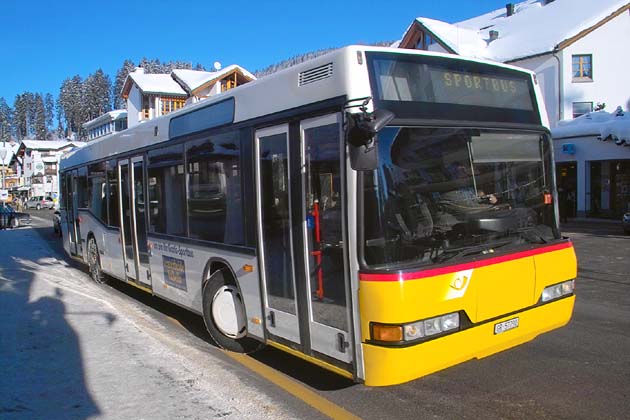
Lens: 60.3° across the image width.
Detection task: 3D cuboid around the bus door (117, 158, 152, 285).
[{"bbox_3d":[-2.711,0.152,8.203,0.090,1.867,1.264,-5,3,-35],"label":"bus door"}]

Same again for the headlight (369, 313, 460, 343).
[{"bbox_3d":[0.732,0.830,3.867,0.670,0.145,0.210,-4,3,-35],"label":"headlight"}]

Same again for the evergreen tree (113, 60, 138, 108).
[{"bbox_3d":[-54.000,-34.429,155.000,7.714,17.714,7.714,-1,1,0],"label":"evergreen tree"}]

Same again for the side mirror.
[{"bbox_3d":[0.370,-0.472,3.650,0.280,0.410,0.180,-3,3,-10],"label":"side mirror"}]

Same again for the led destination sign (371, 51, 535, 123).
[{"bbox_3d":[1.276,-0.976,4.468,2.070,0.500,0.150,-4,-7,-35],"label":"led destination sign"}]

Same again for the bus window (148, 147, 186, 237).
[{"bbox_3d":[-1.879,-0.230,6.949,0.060,1.120,1.400,-4,3,-35],"label":"bus window"}]

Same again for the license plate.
[{"bbox_3d":[1.559,0.943,4.407,0.305,0.085,0.020,-5,3,-35],"label":"license plate"}]

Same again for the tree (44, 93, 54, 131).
[{"bbox_3d":[-85.645,-30.806,175.000,3.387,14.194,3.387,-1,1,0],"label":"tree"}]

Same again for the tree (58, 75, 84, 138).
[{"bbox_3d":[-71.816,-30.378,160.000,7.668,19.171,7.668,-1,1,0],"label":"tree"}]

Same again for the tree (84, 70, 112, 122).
[{"bbox_3d":[-61.857,-31.714,155.000,8.000,17.429,8.000,-1,1,0],"label":"tree"}]

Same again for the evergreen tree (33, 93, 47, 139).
[{"bbox_3d":[-93.949,-31.885,185.000,4.500,16.500,4.500,-1,1,-27],"label":"evergreen tree"}]

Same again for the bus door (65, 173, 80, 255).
[{"bbox_3d":[-5.278,0.093,11.924,0.090,1.880,1.220,-4,3,-35],"label":"bus door"}]

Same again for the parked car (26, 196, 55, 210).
[{"bbox_3d":[-35.574,-0.852,70.000,4.200,1.680,1.730,0,1,29],"label":"parked car"}]

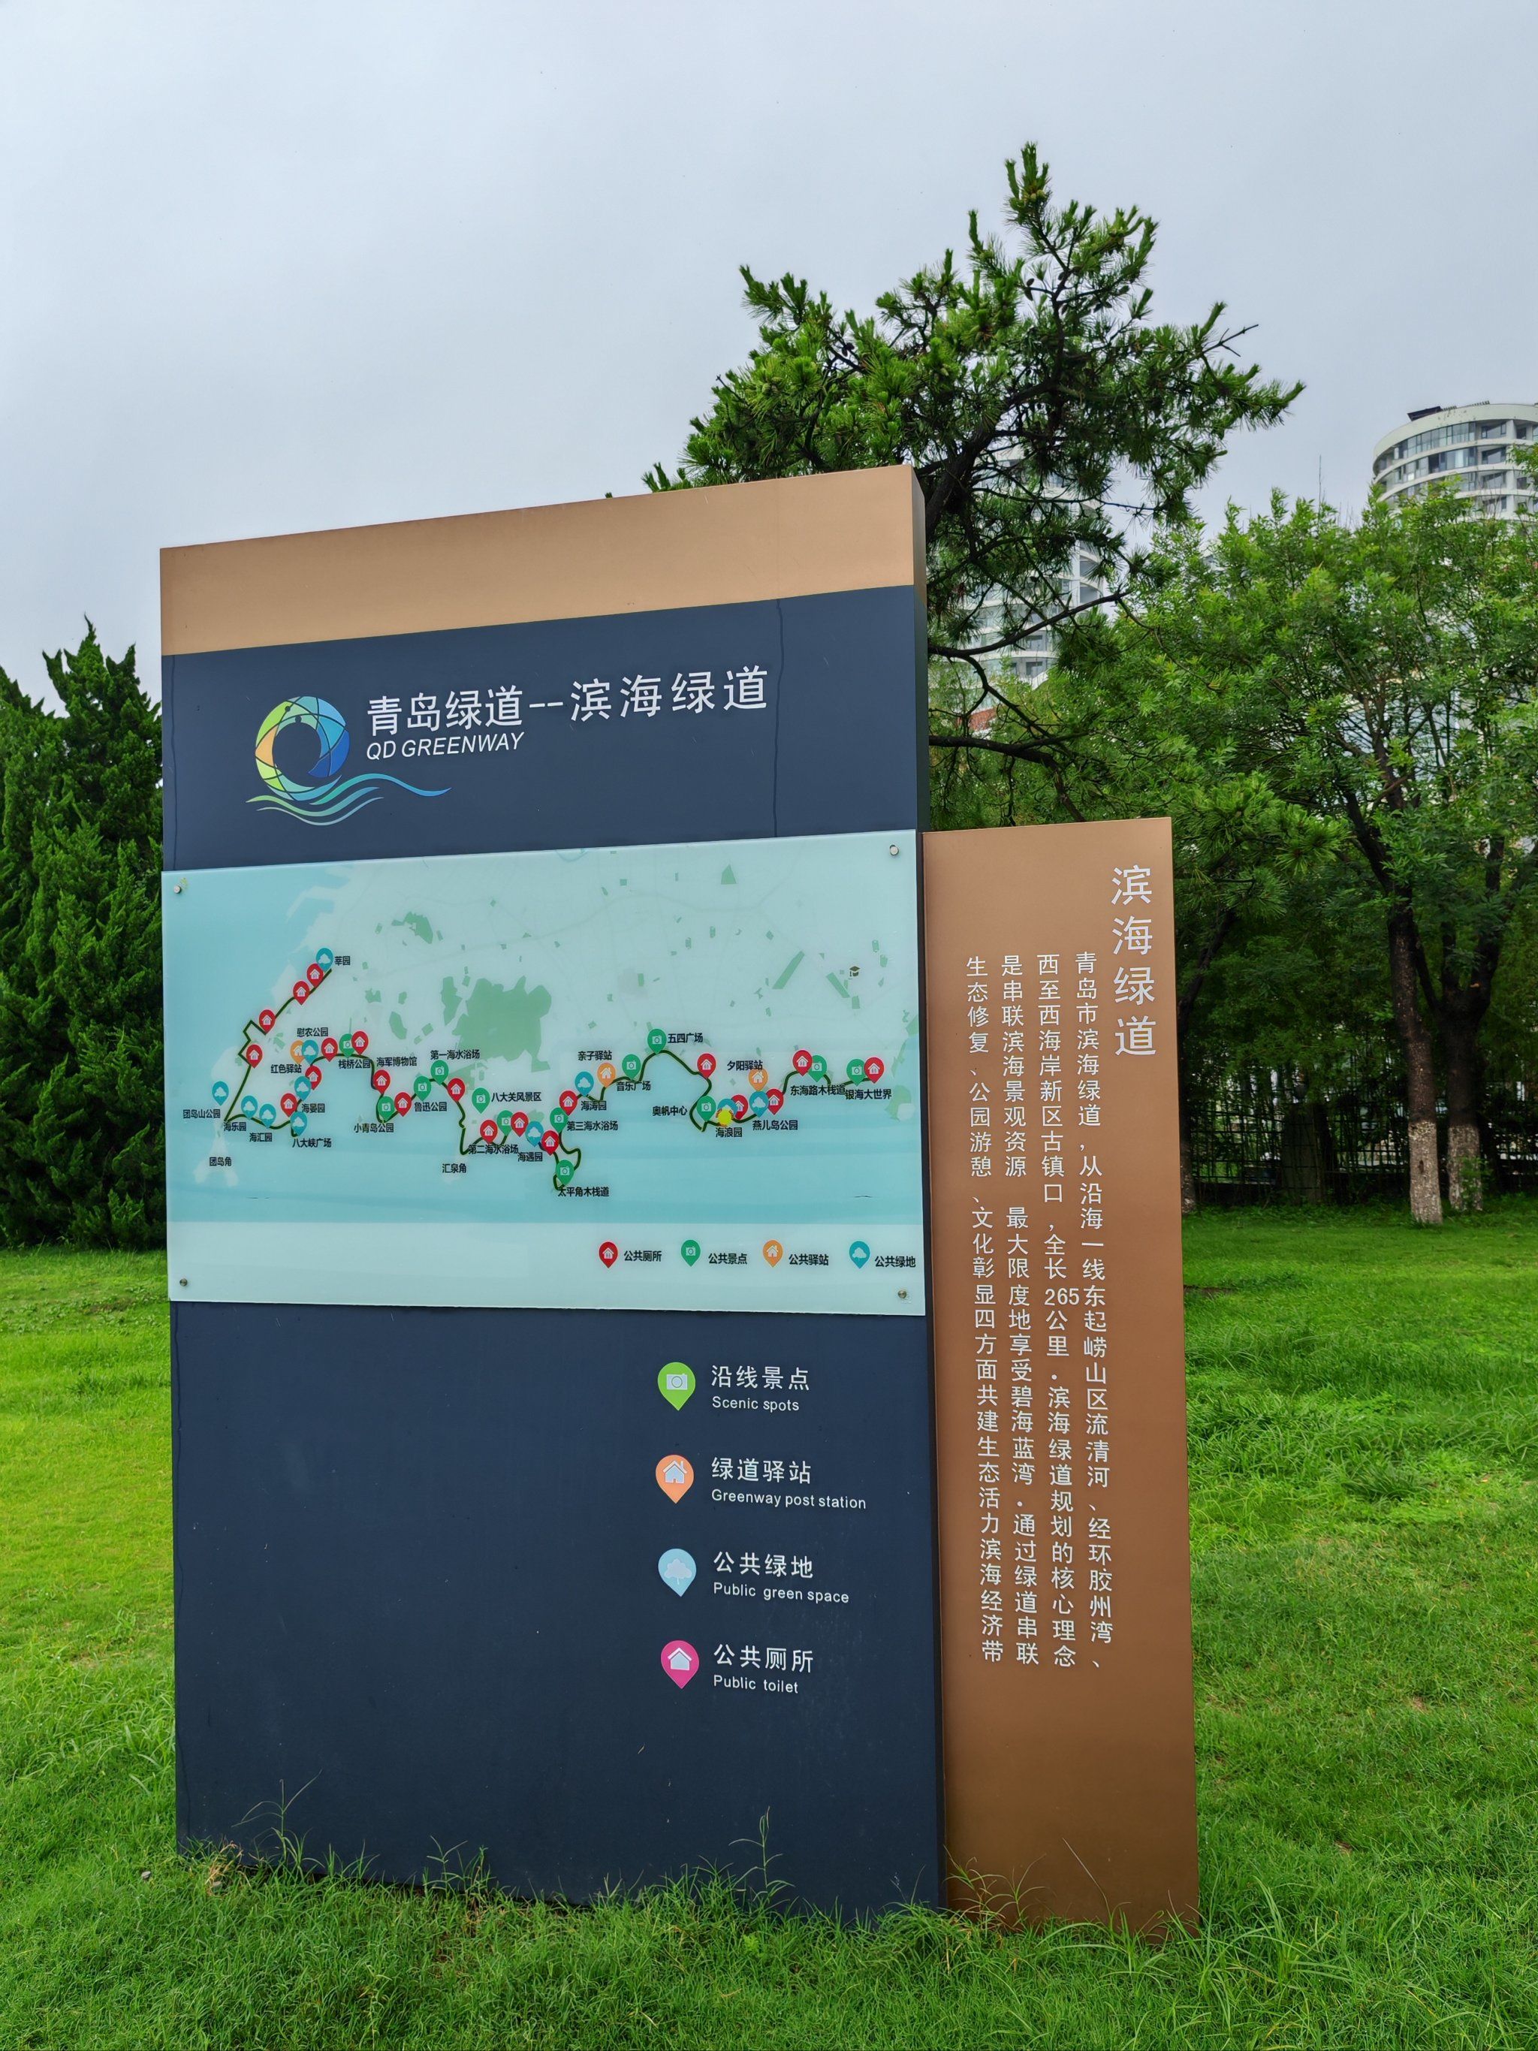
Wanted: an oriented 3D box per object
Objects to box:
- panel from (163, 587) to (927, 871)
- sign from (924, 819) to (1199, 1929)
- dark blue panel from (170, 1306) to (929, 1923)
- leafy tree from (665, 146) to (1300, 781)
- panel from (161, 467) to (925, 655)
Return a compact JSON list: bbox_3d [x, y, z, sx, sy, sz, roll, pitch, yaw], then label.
[{"bbox_3d":[-0.437,-0.515,2.940,1.450,0.417,0.129,-1,-1,14],"label":"panel"},{"bbox_3d":[0.497,0.578,2.729,0.416,1.829,0.084,-1,-1,14],"label":"sign"},{"bbox_3d":[-0.409,1.011,2.914,1.450,1.012,0.129,-1,-1,14],"label":"dark blue panel"},{"bbox_3d":[1.118,-1.680,9.029,3.900,6.585,3.700,-1,-1,0],"label":"leafy tree"},{"bbox_3d":[-0.443,-0.826,2.946,1.450,0.206,0.129,-1,-1,14],"label":"panel"}]

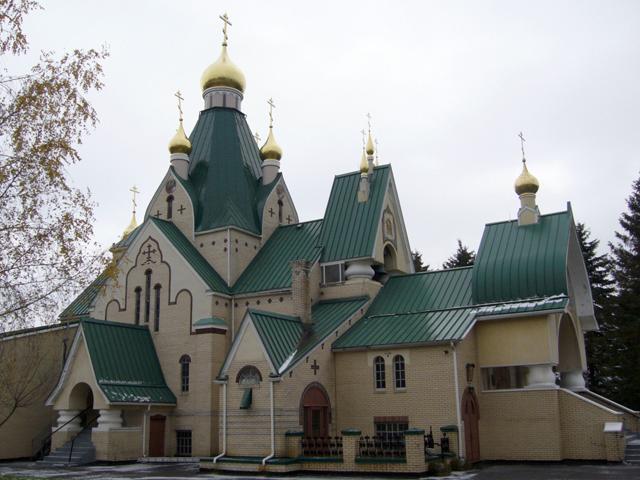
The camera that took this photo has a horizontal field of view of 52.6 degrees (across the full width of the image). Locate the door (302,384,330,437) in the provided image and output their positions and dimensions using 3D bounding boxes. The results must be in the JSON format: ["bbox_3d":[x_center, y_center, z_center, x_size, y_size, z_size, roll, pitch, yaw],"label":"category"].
[{"bbox_3d":[-0.104,6.514,22.995,0.180,2.696,1.862,-10,-17,28],"label":"door"}]

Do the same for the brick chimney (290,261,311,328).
[{"bbox_3d":[-0.754,2.215,27.213,0.715,2.609,0.620,-10,-17,28],"label":"brick chimney"}]

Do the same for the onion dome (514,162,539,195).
[{"bbox_3d":[9.059,-2.661,28.224,1.083,1.527,1.083,-10,-17,29],"label":"onion dome"}]

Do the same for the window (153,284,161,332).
[{"bbox_3d":[-7.732,3.270,30.827,0.473,2.285,0.177,-10,-17,29],"label":"window"}]

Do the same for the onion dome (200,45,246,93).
[{"bbox_3d":[-5.870,-10.447,39.649,2.758,3.004,2.758,-2,-15,0],"label":"onion dome"}]

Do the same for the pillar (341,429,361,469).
[{"bbox_3d":[1.017,6.573,20.334,0.443,1.249,0.443,-10,-17,29],"label":"pillar"}]

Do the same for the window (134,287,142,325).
[{"bbox_3d":[-8.941,3.391,31.987,0.470,2.170,0.150,-10,-17,28],"label":"window"}]

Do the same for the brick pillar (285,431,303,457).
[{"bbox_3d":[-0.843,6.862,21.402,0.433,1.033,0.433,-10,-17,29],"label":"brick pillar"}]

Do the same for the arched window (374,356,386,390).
[{"bbox_3d":[2.256,4.923,23.855,0.483,1.202,0.177,-10,-17,29],"label":"arched window"}]

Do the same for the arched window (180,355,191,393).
[{"bbox_3d":[-6.148,6.117,29.683,0.564,1.711,0.150,-10,-17,28],"label":"arched window"}]

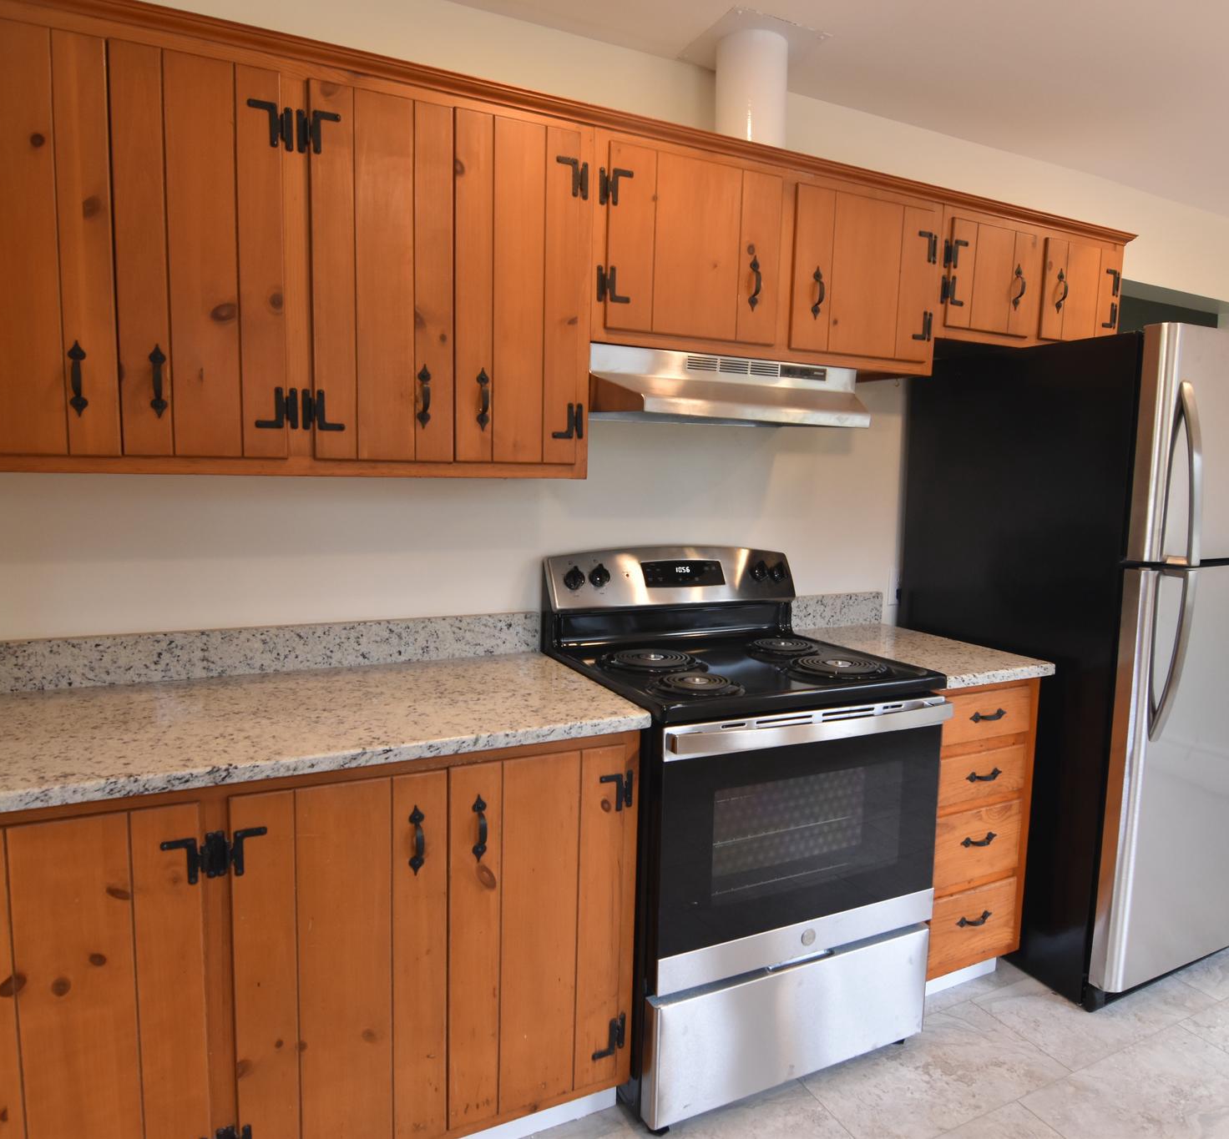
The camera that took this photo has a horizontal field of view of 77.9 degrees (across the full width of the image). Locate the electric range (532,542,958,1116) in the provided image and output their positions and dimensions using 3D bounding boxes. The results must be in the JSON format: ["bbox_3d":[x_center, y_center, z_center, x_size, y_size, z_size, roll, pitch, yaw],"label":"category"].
[{"bbox_3d":[0.318,0.565,1.965,0.756,1.185,0.690,-2,7,-23],"label":"electric range"}]

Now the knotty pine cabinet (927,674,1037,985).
[{"bbox_3d":[0.818,0.633,2.241,0.370,0.767,0.640,-2,7,-23],"label":"knotty pine cabinet"}]

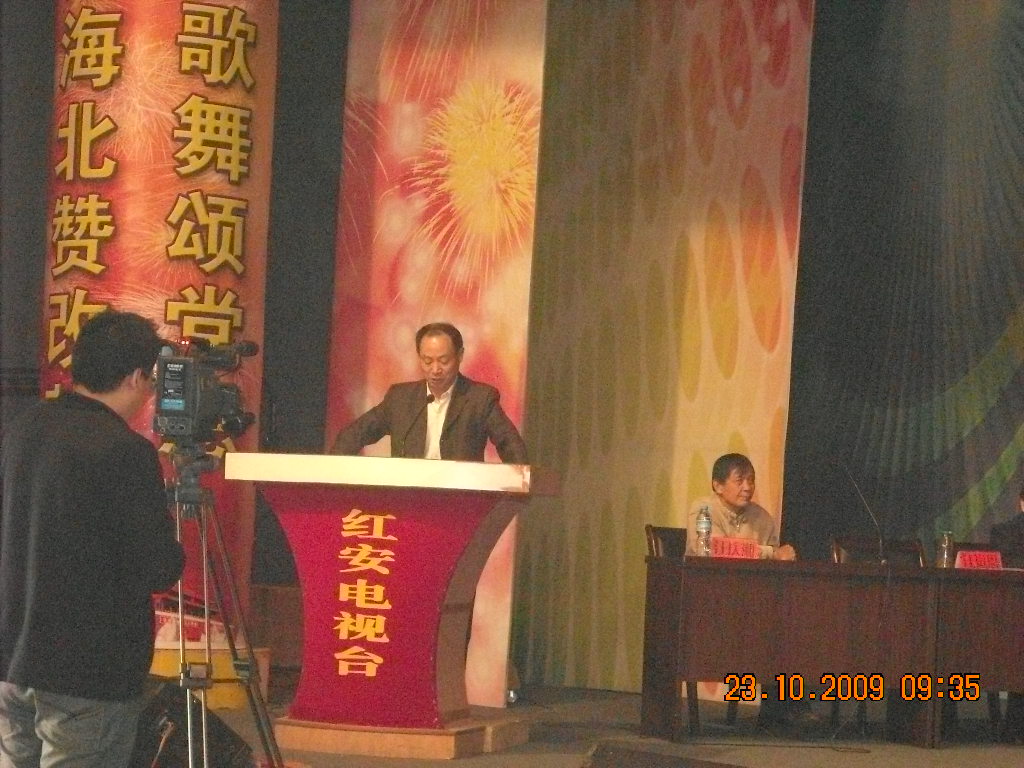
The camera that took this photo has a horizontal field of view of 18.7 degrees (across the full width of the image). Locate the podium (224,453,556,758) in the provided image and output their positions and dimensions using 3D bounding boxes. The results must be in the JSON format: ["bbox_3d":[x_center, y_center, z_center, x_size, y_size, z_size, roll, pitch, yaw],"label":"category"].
[{"bbox_3d":[-0.486,0.866,12.385,1.220,1.140,0.500,3,-1,15],"label":"podium"}]

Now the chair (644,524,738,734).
[{"bbox_3d":[0.875,1.097,13.881,0.479,0.908,0.510,3,-3,-22],"label":"chair"}]

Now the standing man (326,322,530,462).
[{"bbox_3d":[-0.333,0.549,12.317,0.816,1.596,0.490,2,-3,14],"label":"standing man"}]

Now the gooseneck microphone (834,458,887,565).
[{"bbox_3d":[1.522,0.569,13.739,0.265,0.454,0.122,1,-3,38],"label":"gooseneck microphone"}]

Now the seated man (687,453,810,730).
[{"bbox_3d":[1.007,0.932,13.840,0.490,1.244,0.653,3,-3,-22],"label":"seated man"}]

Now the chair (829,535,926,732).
[{"bbox_3d":[1.758,1.156,14.237,0.479,0.898,0.510,3,-3,-22],"label":"chair"}]

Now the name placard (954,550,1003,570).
[{"bbox_3d":[2.060,0.774,13.720,0.238,0.090,0.082,3,-3,-22],"label":"name placard"}]

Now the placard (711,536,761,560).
[{"bbox_3d":[0.958,0.702,13.276,0.233,0.100,0.082,3,-3,-22],"label":"placard"}]

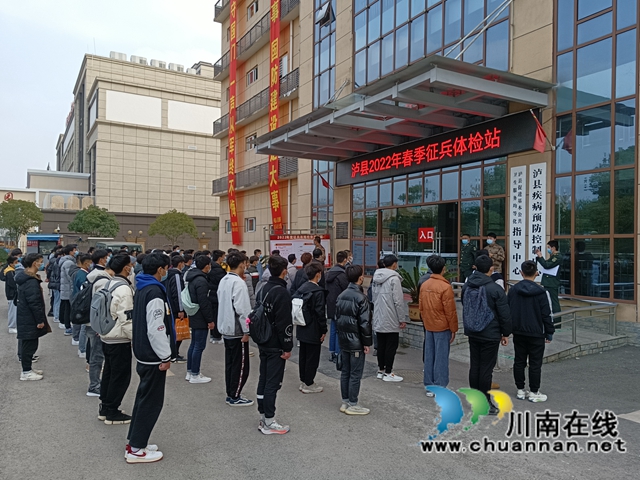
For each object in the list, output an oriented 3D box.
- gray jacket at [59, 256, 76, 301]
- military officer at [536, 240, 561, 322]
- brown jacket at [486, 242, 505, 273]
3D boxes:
[{"bbox_3d":[-5.139,0.766,10.200,0.380,0.900,0.550,1,0,-29],"label":"gray jacket"},{"bbox_3d":[4.640,0.912,10.050,0.460,1.780,0.530,1,0,-14],"label":"military officer"},{"bbox_3d":[4.102,0.434,11.700,0.360,0.720,0.540,1,-1,-35],"label":"brown jacket"}]

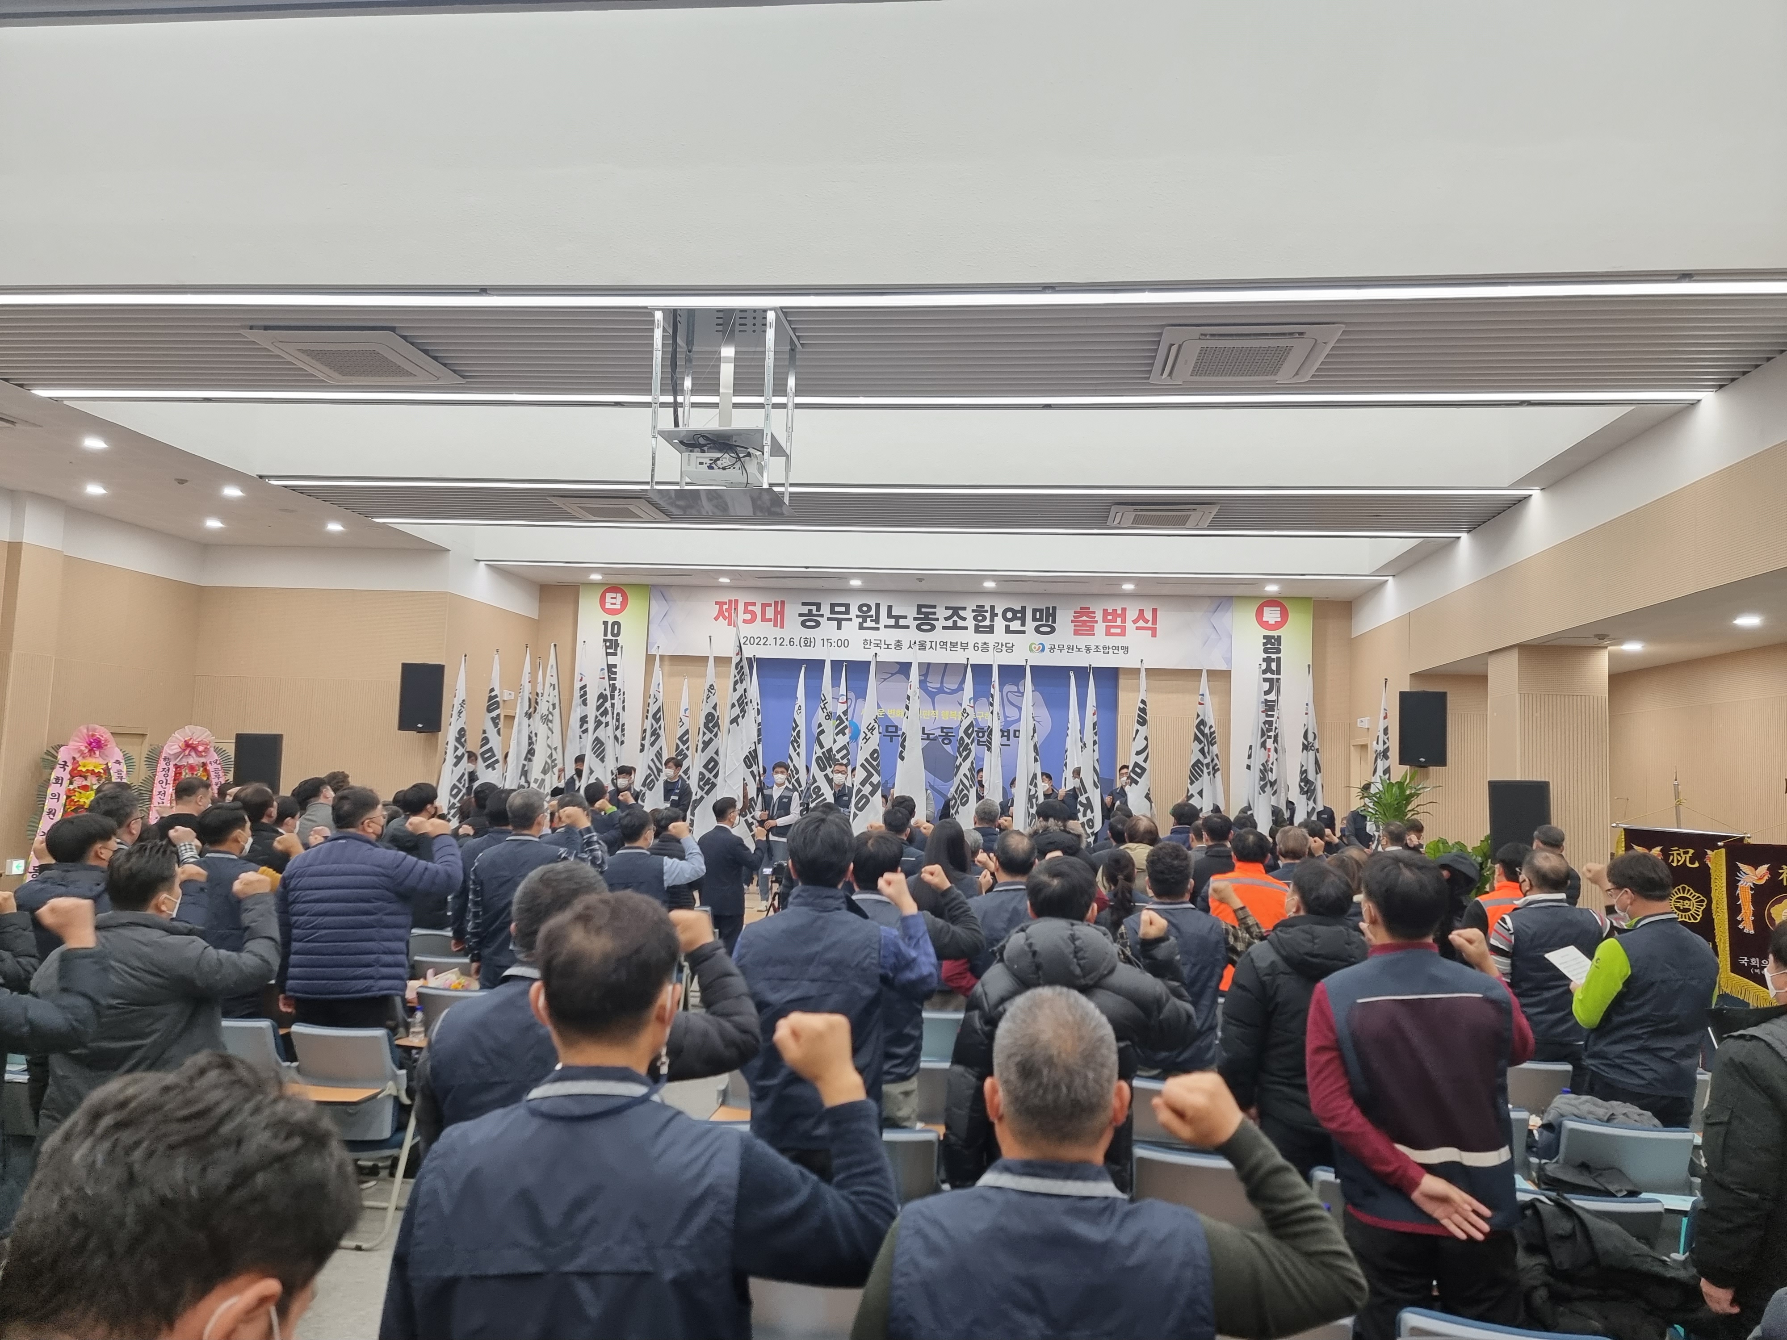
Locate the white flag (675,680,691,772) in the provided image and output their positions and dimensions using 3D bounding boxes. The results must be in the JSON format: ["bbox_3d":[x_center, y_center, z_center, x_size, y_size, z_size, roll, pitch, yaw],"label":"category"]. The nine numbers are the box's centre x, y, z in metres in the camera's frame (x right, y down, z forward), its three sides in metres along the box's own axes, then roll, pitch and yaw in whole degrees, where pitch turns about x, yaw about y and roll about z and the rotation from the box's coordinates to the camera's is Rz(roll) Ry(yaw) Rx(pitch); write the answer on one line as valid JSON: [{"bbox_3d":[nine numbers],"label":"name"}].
[{"bbox_3d":[-2.577,1.039,15.000,0.330,1.950,0.280,2,-5,7],"label":"white flag"}]

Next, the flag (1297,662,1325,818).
[{"bbox_3d":[4.688,0.882,13.920,0.320,1.850,0.220,2,-5,7],"label":"flag"}]

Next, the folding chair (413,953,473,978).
[{"bbox_3d":[-2.417,2.009,7.104,0.540,0.820,0.580,2,-5,7],"label":"folding chair"}]

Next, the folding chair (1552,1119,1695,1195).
[{"bbox_3d":[2.465,1.959,4.360,0.540,0.820,0.580,1,-5,9],"label":"folding chair"}]

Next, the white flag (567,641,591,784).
[{"bbox_3d":[-3.963,0.539,15.388,0.300,1.800,0.220,2,-5,7],"label":"white flag"}]

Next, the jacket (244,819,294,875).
[{"bbox_3d":[-3.283,1.116,6.370,0.520,0.700,0.320,0,-5,19],"label":"jacket"}]

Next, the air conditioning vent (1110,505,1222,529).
[{"bbox_3d":[2.487,-1.399,11.518,0.950,0.080,0.950,2,-5,7],"label":"air conditioning vent"}]

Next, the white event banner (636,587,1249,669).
[{"bbox_3d":[0.512,-0.587,16.838,7.970,0.970,0.020,2,-5,7],"label":"white event banner"}]

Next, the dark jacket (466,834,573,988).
[{"bbox_3d":[-1.832,1.192,6.100,0.500,0.720,0.310,1,-5,12],"label":"dark jacket"}]

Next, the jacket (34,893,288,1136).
[{"bbox_3d":[-2.288,1.113,3.850,0.610,0.800,0.460,0,-5,22],"label":"jacket"}]

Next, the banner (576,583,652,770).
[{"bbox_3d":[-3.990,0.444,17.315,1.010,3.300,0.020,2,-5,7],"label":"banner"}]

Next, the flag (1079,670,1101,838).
[{"bbox_3d":[2.049,0.894,12.900,0.260,1.800,0.250,2,-5,7],"label":"flag"}]

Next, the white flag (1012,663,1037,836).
[{"bbox_3d":[1.480,0.917,14.099,0.320,2.050,0.220,2,-5,7],"label":"white flag"}]

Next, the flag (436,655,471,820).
[{"bbox_3d":[-5.032,0.824,14.200,0.420,2.050,0.320,2,-5,7],"label":"flag"}]

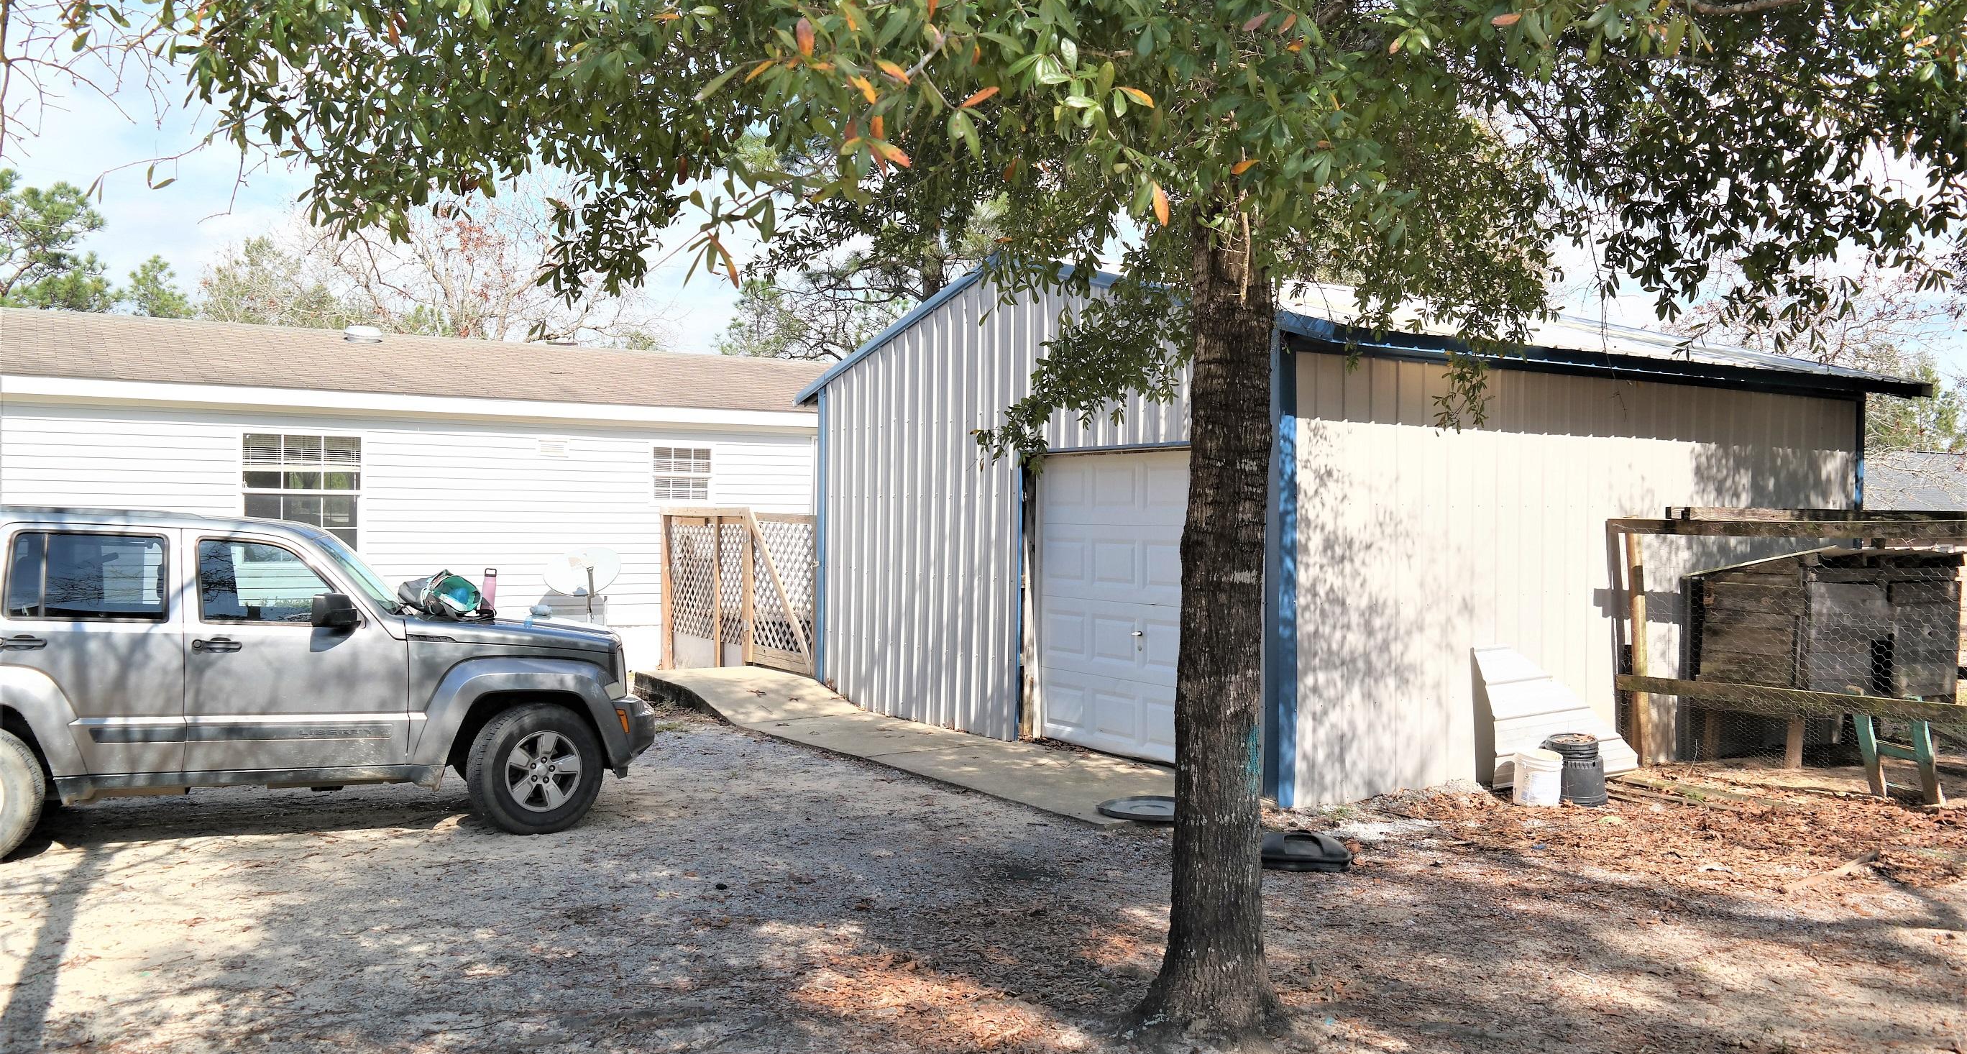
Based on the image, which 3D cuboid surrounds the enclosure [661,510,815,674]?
[{"bbox_3d":[-2.575,0.750,15.161,0.140,1.882,4.066,0,0,-32],"label":"enclosure"}]

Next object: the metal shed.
[{"bbox_3d":[2.742,-0.231,12.507,6.310,3.586,6.860,0,0,-32],"label":"metal shed"}]

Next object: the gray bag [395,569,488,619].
[{"bbox_3d":[-3.230,0.405,8.820,0.450,0.290,0.380,1,0,40],"label":"gray bag"}]

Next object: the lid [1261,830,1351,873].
[{"bbox_3d":[1.490,1.550,7.200,0.600,0.145,0.600,1,0,0],"label":"lid"}]

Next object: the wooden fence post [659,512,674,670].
[{"bbox_3d":[-3.627,0.740,16.842,0.110,1.862,0.100,0,0,-32],"label":"wooden fence post"}]

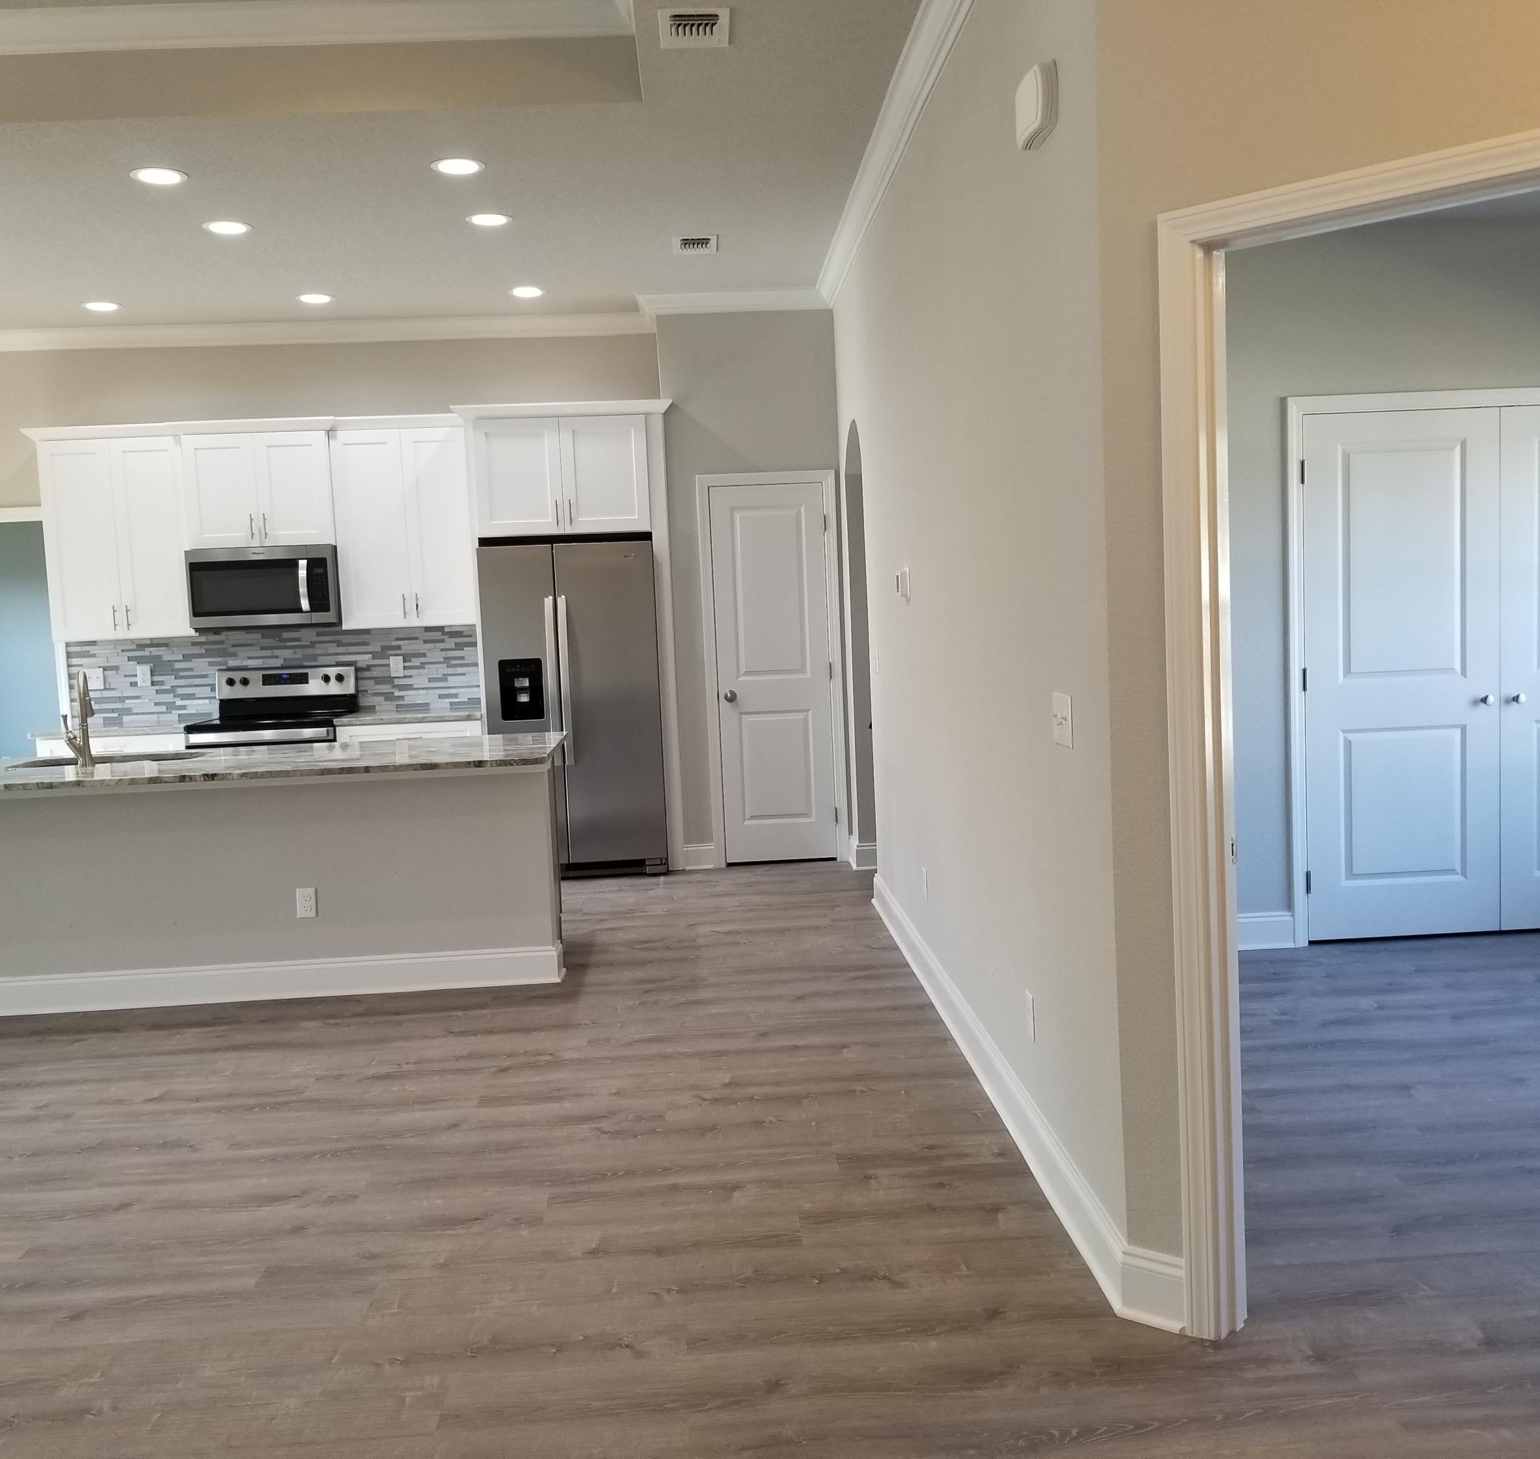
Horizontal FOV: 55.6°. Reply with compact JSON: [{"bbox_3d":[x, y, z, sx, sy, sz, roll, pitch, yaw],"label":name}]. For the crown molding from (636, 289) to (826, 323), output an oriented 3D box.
[{"bbox_3d":[-0.178,-2.248,7.667,1.024,0.097,0.095,-3,5,-3],"label":"crown molding"}]

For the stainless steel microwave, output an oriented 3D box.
[{"bbox_3d":[-2.711,-0.772,7.982,0.765,0.415,0.433,-3,5,-3],"label":"stainless steel microwave"}]

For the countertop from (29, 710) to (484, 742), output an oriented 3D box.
[{"bbox_3d":[-2.691,-0.040,7.939,2.333,0.035,0.645,-3,5,-3],"label":"countertop"}]

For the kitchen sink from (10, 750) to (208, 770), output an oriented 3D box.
[{"bbox_3d":[-2.595,0.227,5.786,0.700,0.210,0.390,-3,5,-3],"label":"kitchen sink"}]

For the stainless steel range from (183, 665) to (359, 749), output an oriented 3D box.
[{"bbox_3d":[-2.656,0.264,7.931,0.761,1.171,0.698,-3,5,-3],"label":"stainless steel range"}]

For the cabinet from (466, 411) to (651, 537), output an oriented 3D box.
[{"bbox_3d":[-1.105,-1.347,7.930,0.935,0.623,0.593,-3,5,-3],"label":"cabinet"}]

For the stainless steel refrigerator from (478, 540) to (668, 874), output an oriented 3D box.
[{"bbox_3d":[-1.034,-0.104,7.927,0.905,1.765,0.765,-3,5,-3],"label":"stainless steel refrigerator"}]

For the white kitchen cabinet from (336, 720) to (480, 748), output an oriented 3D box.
[{"bbox_3d":[-1.896,0.372,8.025,0.753,0.874,0.623,-3,5,-3],"label":"white kitchen cabinet"}]

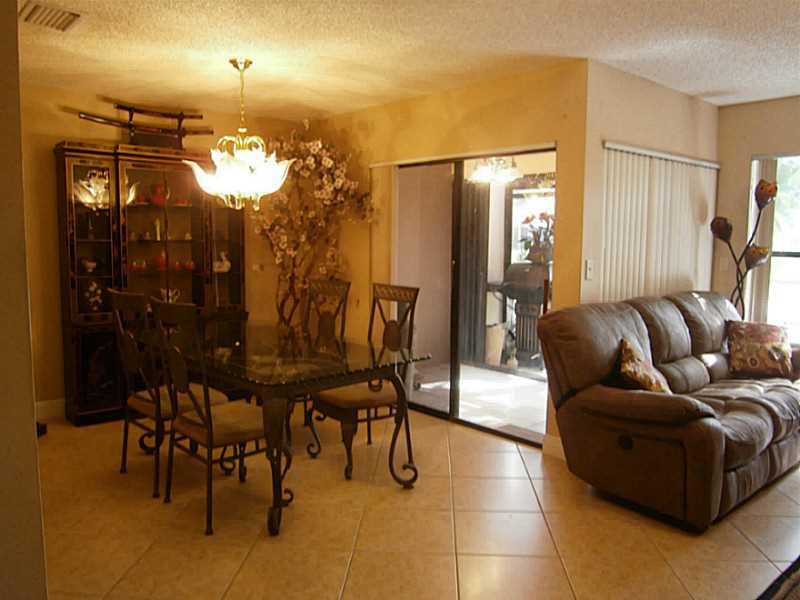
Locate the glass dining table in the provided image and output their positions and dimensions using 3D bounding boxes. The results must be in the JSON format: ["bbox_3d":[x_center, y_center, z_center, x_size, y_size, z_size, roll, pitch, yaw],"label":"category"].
[{"bbox_3d":[-0.709,0.645,3.511,0.980,0.750,1.560,-5,8,-40],"label":"glass dining table"}]

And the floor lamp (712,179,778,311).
[{"bbox_3d":[2.459,0.045,4.335,0.400,1.830,0.400,-5,8,-40],"label":"floor lamp"}]

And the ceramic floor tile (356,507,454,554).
[{"bbox_3d":[0.029,1.101,2.882,0.460,0.010,0.435,1,6,3],"label":"ceramic floor tile"}]

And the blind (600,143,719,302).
[{"bbox_3d":[1.849,-0.023,4.220,1.720,1.960,0.100,-5,8,-40],"label":"blind"}]

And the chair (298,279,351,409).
[{"bbox_3d":[-0.648,0.417,4.080,0.500,1.080,0.480,-5,8,-40],"label":"chair"}]

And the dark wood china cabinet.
[{"bbox_3d":[-1.880,-0.132,4.729,1.370,2.000,0.460,-5,8,-40],"label":"dark wood china cabinet"}]

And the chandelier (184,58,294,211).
[{"bbox_3d":[-0.945,-0.980,3.567,0.670,0.900,0.670,-5,8,-40],"label":"chandelier"}]

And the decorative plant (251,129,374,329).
[{"bbox_3d":[-0.785,-0.331,5.170,0.850,2.320,0.870,-5,8,-40],"label":"decorative plant"}]

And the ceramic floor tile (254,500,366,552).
[{"bbox_3d":[-0.427,1.092,2.908,0.460,0.010,0.435,1,6,3],"label":"ceramic floor tile"}]

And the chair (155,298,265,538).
[{"bbox_3d":[-0.895,0.527,3.056,0.500,1.080,0.480,-5,8,-40],"label":"chair"}]

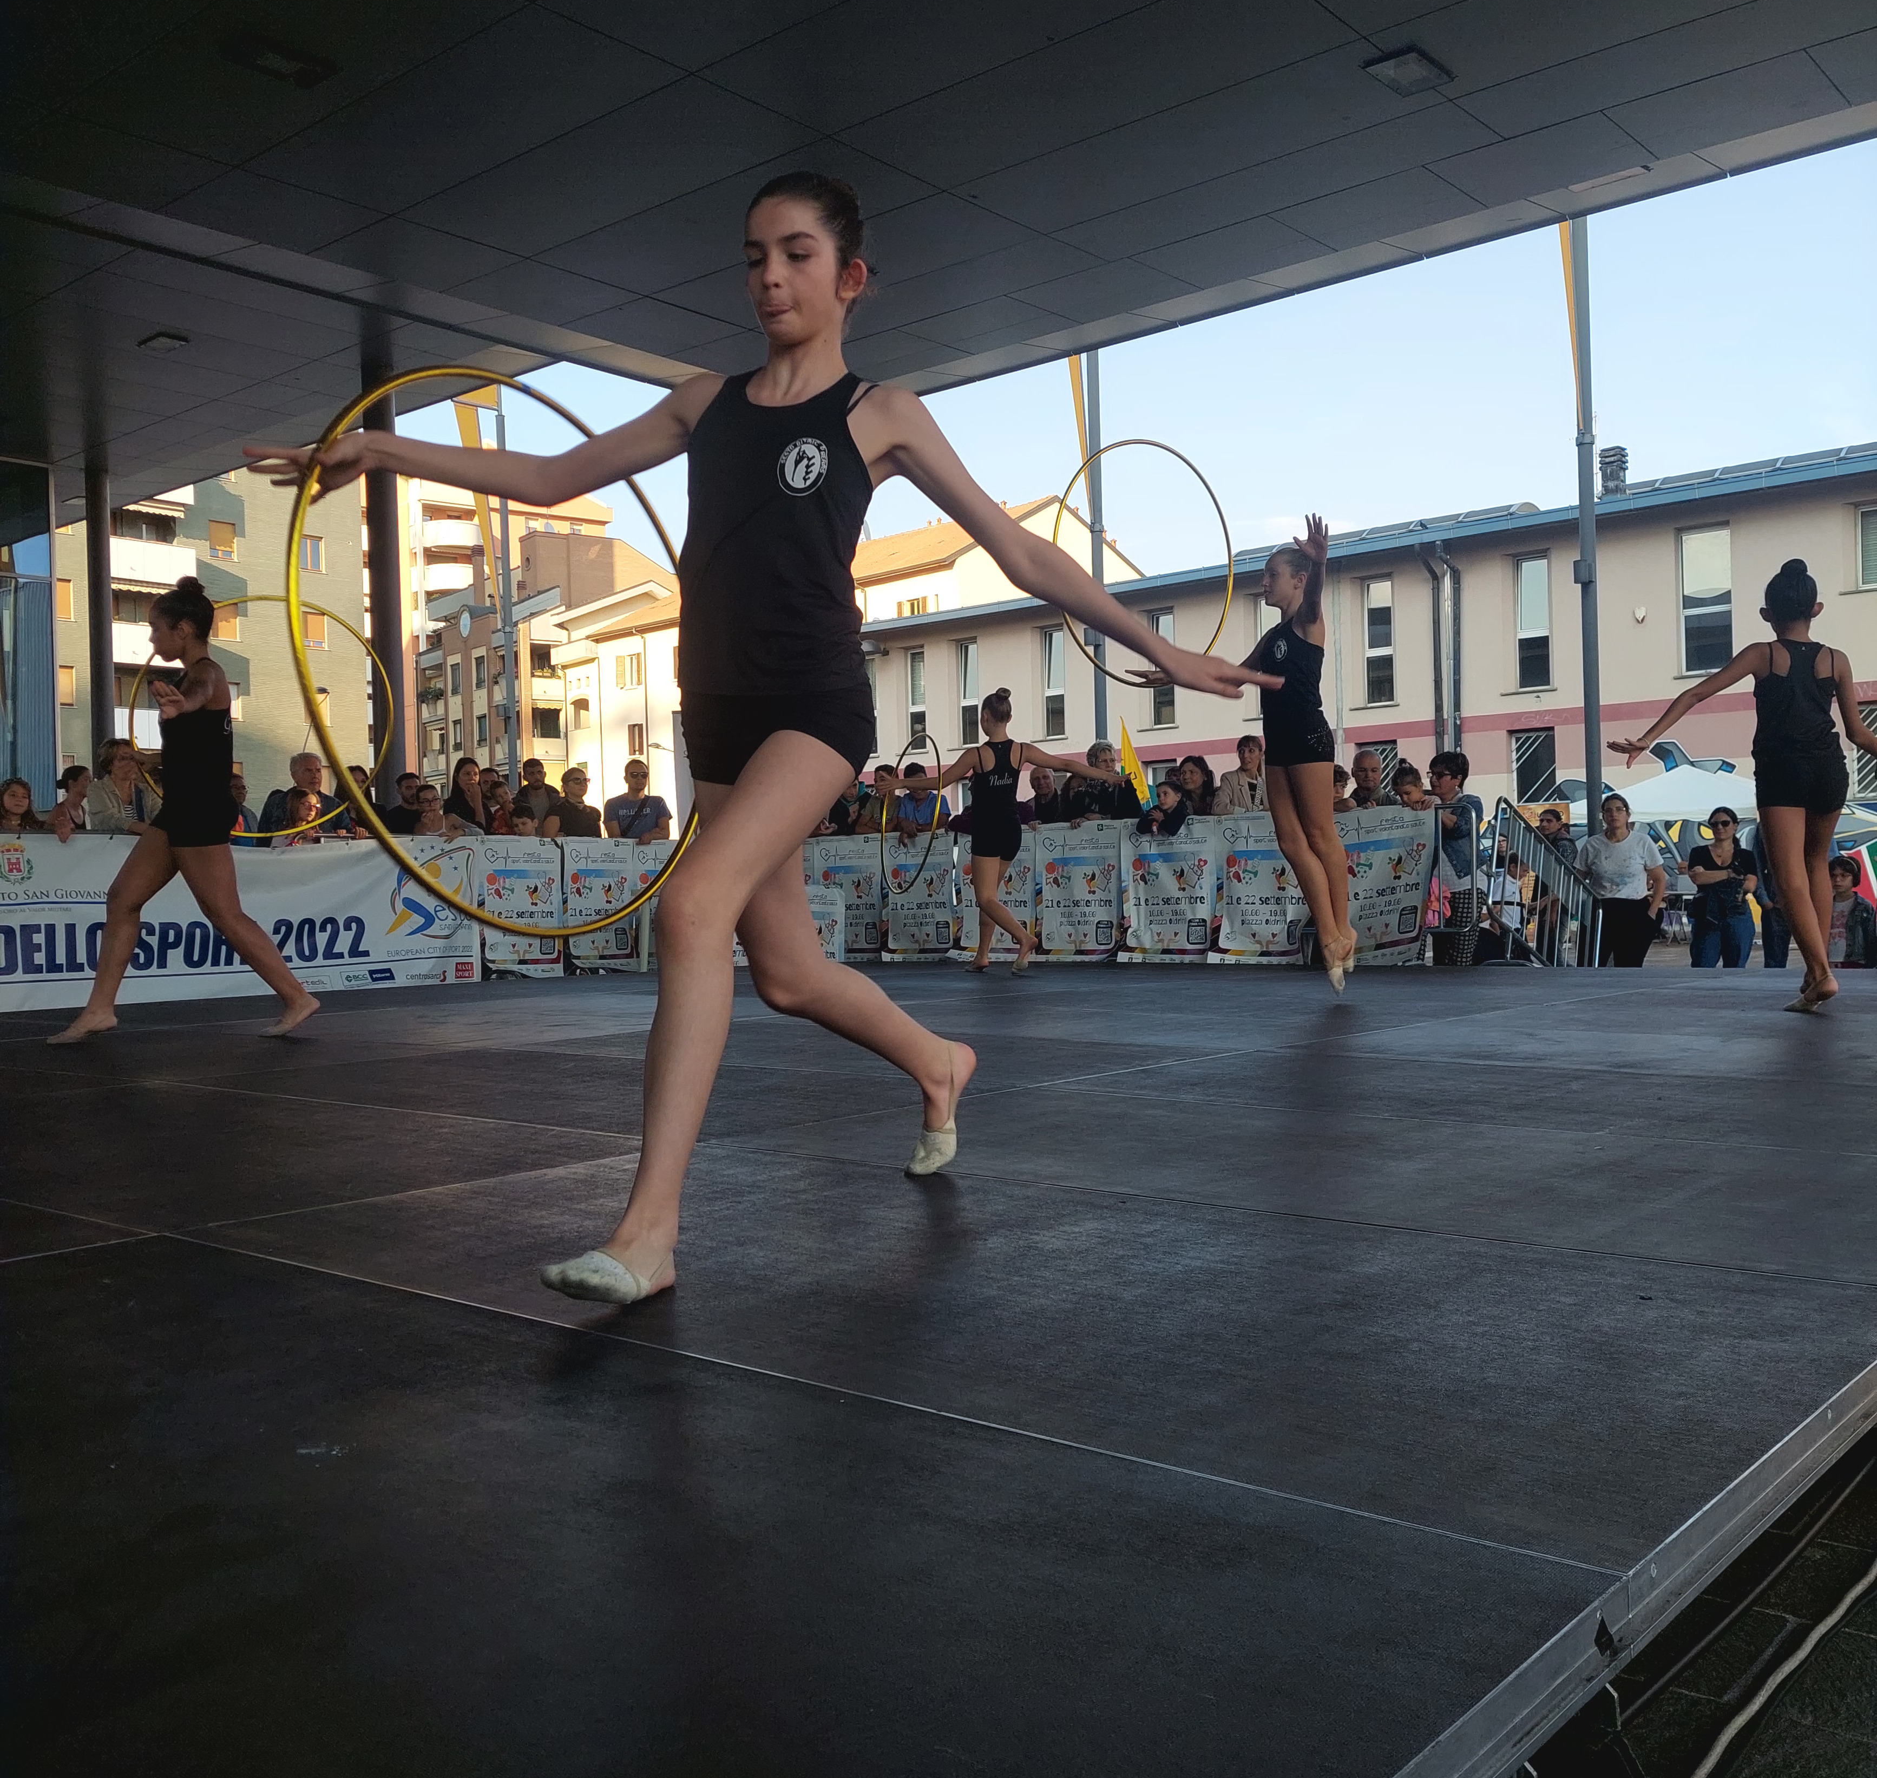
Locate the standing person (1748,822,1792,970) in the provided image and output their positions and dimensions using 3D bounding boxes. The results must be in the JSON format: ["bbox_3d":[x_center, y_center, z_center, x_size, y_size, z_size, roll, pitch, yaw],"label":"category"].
[{"bbox_3d":[5.320,0.240,10.750,0.540,1.740,0.340,-1,0,22],"label":"standing person"}]

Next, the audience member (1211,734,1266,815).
[{"bbox_3d":[1.919,-0.154,10.771,0.480,1.620,0.360,-1,0,22],"label":"audience member"}]

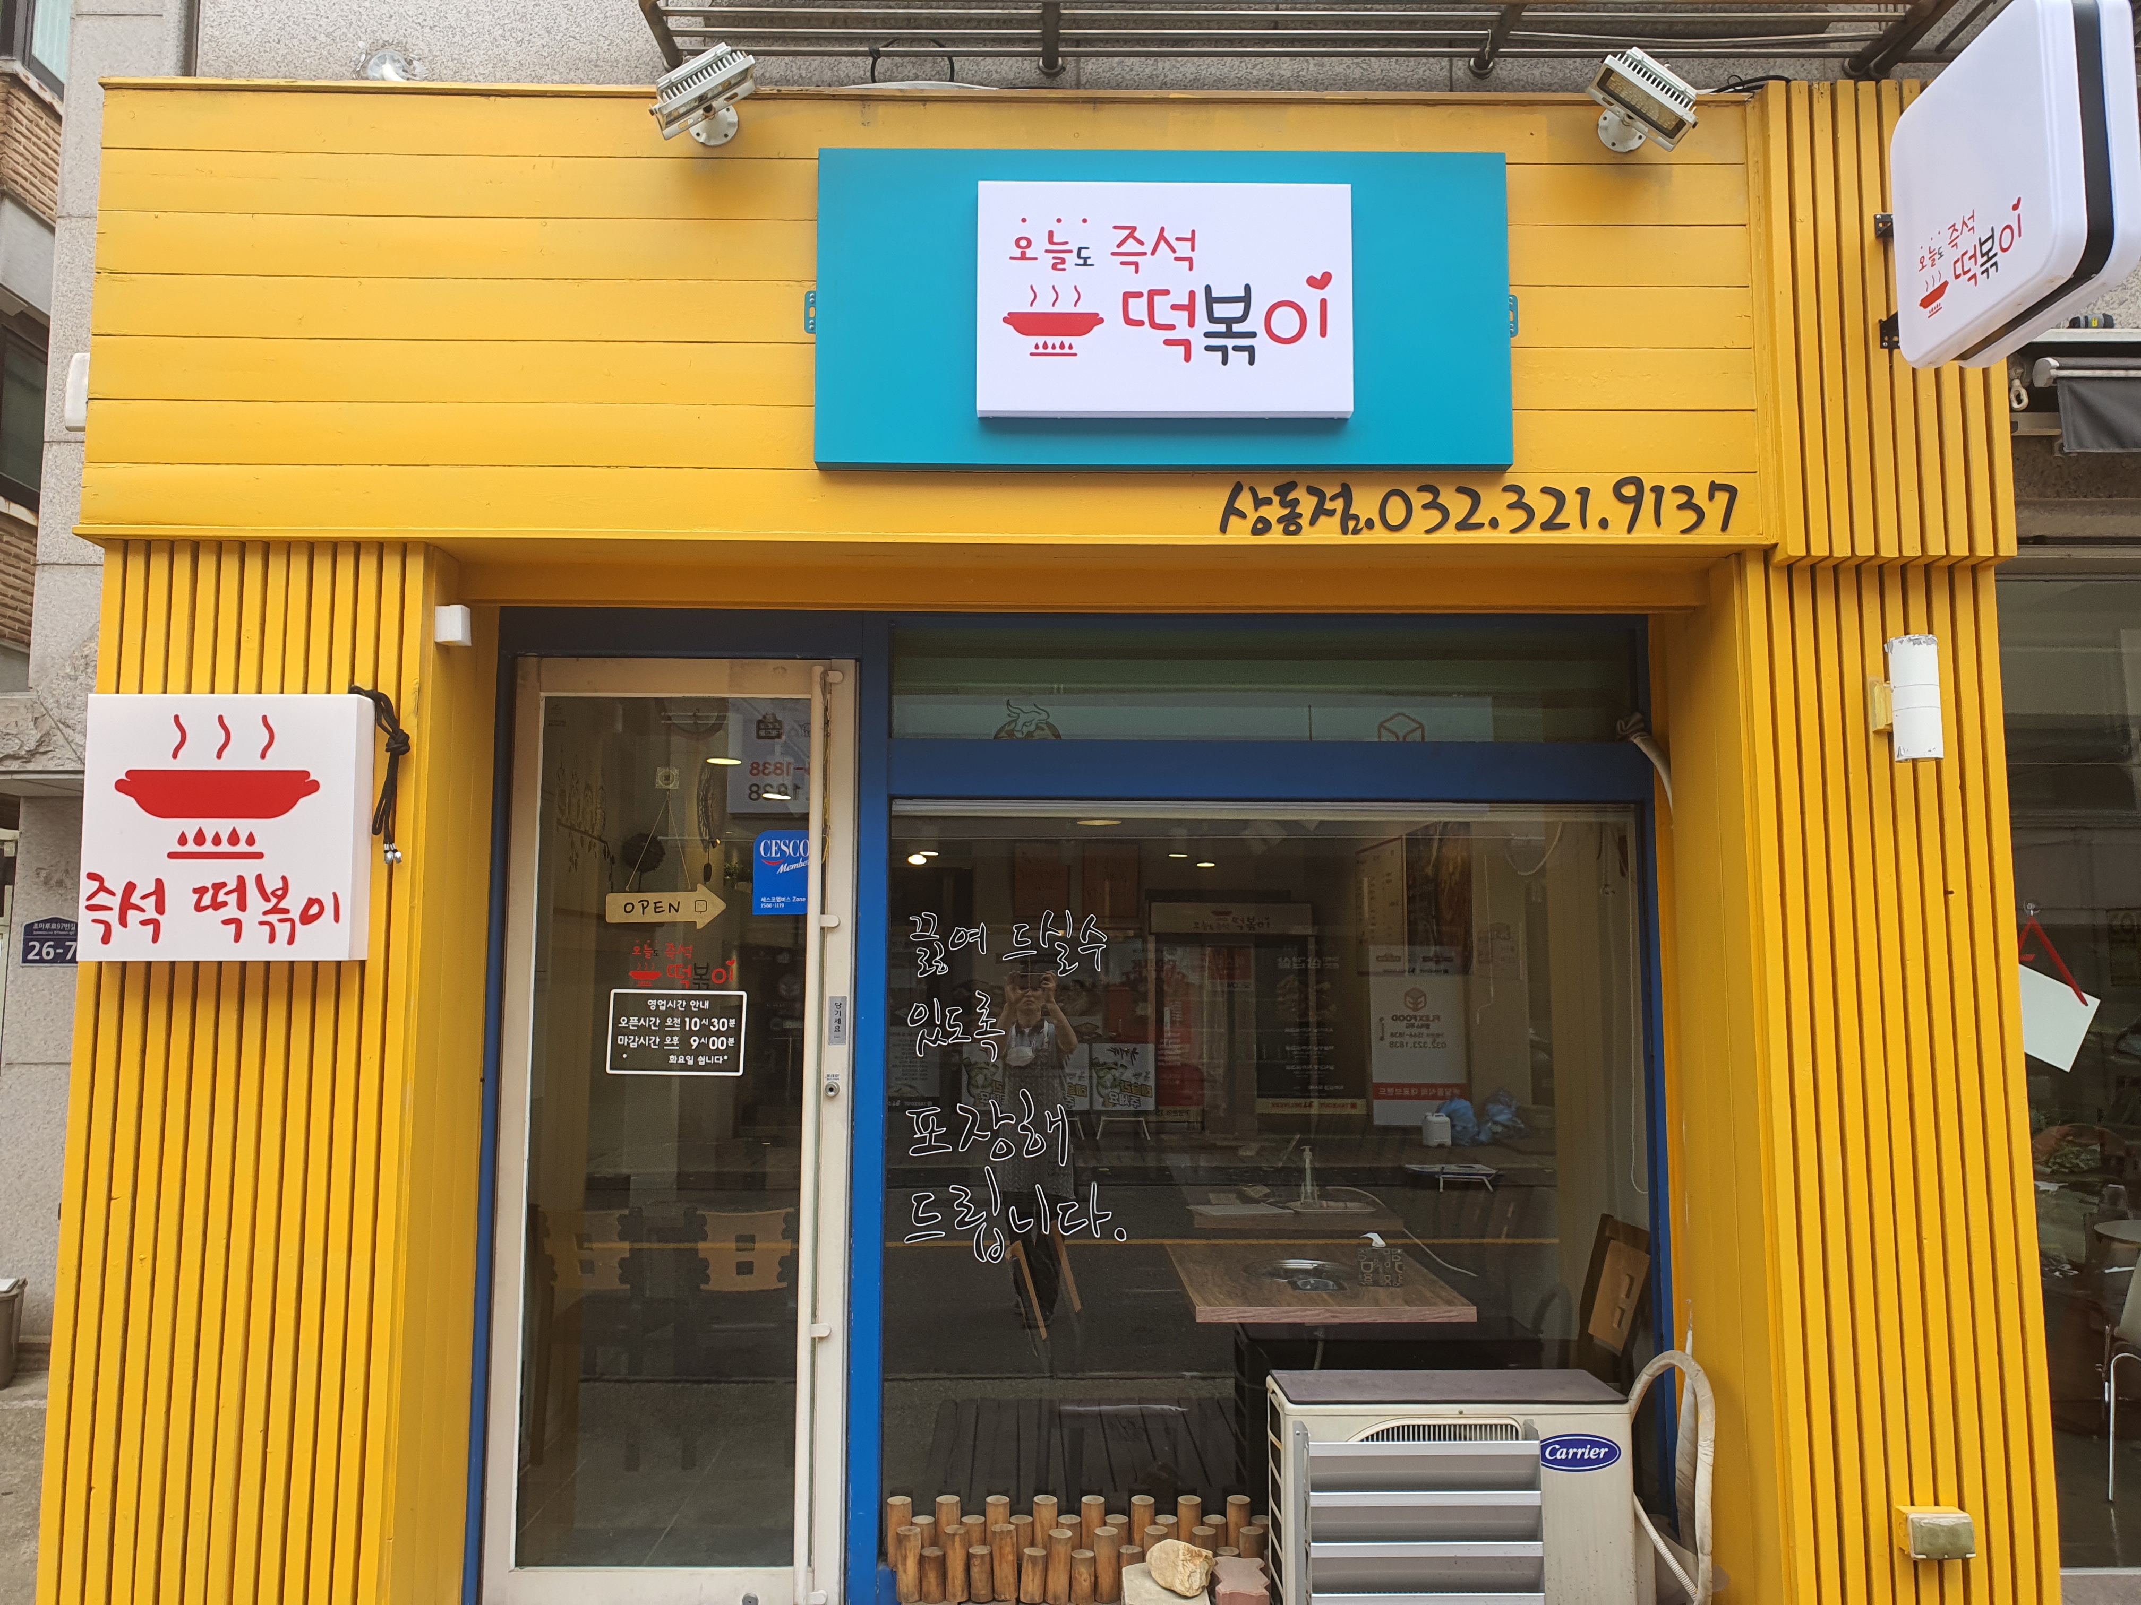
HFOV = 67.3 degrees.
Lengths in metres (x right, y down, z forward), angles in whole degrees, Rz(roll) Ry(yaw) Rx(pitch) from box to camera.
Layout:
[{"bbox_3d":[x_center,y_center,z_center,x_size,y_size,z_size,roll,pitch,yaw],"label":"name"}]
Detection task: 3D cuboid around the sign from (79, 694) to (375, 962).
[{"bbox_3d":[-1.620,0.051,3.098,0.509,0.509,0.084,0,-6,-1],"label":"sign"}]

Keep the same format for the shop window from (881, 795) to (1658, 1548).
[{"bbox_3d":[0.446,0.820,3.630,1.721,1.647,0.069,0,-6,-1],"label":"shop window"}]

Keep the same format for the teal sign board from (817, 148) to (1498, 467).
[{"bbox_3d":[0.186,-0.977,3.168,1.361,0.640,0.084,0,-6,-1],"label":"teal sign board"}]

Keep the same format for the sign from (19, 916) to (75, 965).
[{"bbox_3d":[-3.329,0.458,5.280,0.223,0.162,0.015,0,-6,-1],"label":"sign"}]

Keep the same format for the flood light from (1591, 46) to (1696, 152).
[{"bbox_3d":[1.124,-1.374,3.171,0.213,0.089,0.174,37,-8,3],"label":"flood light"}]

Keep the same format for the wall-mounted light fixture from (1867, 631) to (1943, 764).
[{"bbox_3d":[1.638,-0.199,3.147,0.096,0.233,0.149,0,-6,-1],"label":"wall-mounted light fixture"}]

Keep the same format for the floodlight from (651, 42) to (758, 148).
[{"bbox_3d":[-0.709,-1.371,3.138,0.213,0.089,0.174,-30,-5,-4],"label":"floodlight"}]

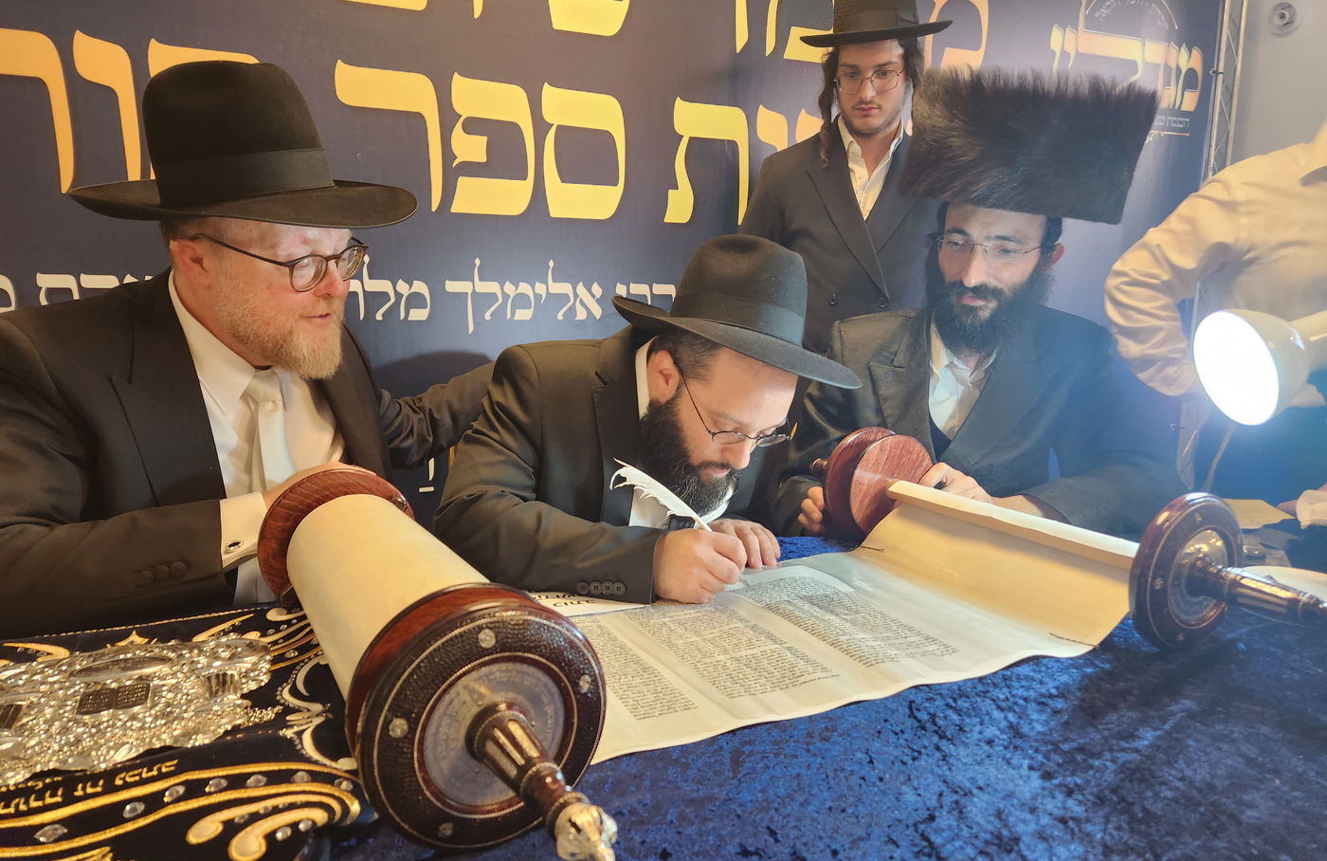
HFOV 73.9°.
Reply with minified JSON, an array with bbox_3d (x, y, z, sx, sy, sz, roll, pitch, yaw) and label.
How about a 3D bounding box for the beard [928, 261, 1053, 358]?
[{"bbox_3d":[0.487,-0.181,1.315,0.150,0.135,0.110,9,23,41],"label":"beard"}]

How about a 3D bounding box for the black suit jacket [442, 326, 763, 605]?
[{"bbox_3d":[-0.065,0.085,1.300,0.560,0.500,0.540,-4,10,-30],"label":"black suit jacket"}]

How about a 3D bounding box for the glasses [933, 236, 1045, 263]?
[{"bbox_3d":[0.506,-0.285,1.327,0.140,0.040,0.140,9,23,41],"label":"glasses"}]

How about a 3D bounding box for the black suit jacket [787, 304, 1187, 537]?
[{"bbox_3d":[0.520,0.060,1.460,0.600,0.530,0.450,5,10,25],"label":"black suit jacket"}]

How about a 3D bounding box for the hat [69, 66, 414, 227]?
[{"bbox_3d":[-0.460,-0.306,0.957,0.370,0.155,0.330,8,17,23],"label":"hat"}]

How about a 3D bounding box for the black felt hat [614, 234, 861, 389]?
[{"bbox_3d":[0.107,-0.172,1.215,0.365,0.150,0.330,20,12,37],"label":"black felt hat"}]

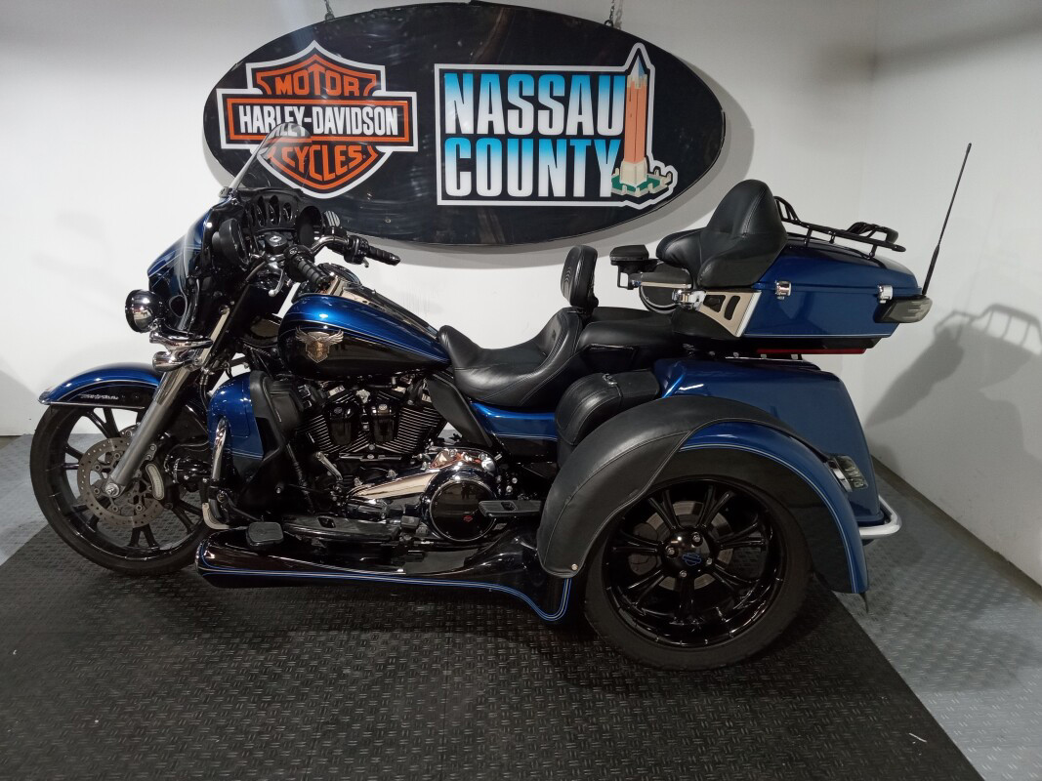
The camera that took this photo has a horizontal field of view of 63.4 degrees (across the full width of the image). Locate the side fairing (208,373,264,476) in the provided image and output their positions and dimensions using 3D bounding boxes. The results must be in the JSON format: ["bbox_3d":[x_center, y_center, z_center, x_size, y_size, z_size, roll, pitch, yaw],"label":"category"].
[{"bbox_3d":[-0.782,0.098,2.313,0.180,0.310,0.190,0,16,-2],"label":"side fairing"}]

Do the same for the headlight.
[{"bbox_3d":[-1.028,-0.219,2.320,0.105,0.125,0.125,1,16,5],"label":"headlight"}]

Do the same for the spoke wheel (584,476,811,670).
[{"bbox_3d":[0.445,0.414,2.241,0.650,0.650,0.215,0,16,-2],"label":"spoke wheel"}]

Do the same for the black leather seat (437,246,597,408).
[{"bbox_3d":[-0.010,-0.216,2.560,0.480,0.450,0.400,0,16,-2],"label":"black leather seat"}]

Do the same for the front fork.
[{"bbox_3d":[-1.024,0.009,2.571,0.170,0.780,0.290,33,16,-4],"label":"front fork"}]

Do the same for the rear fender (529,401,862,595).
[{"bbox_3d":[0.446,0.260,2.163,0.860,0.470,0.320,0,16,-2],"label":"rear fender"}]

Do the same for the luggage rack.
[{"bbox_3d":[0.890,-0.497,2.509,0.410,0.170,0.400,0,16,-2],"label":"luggage rack"}]

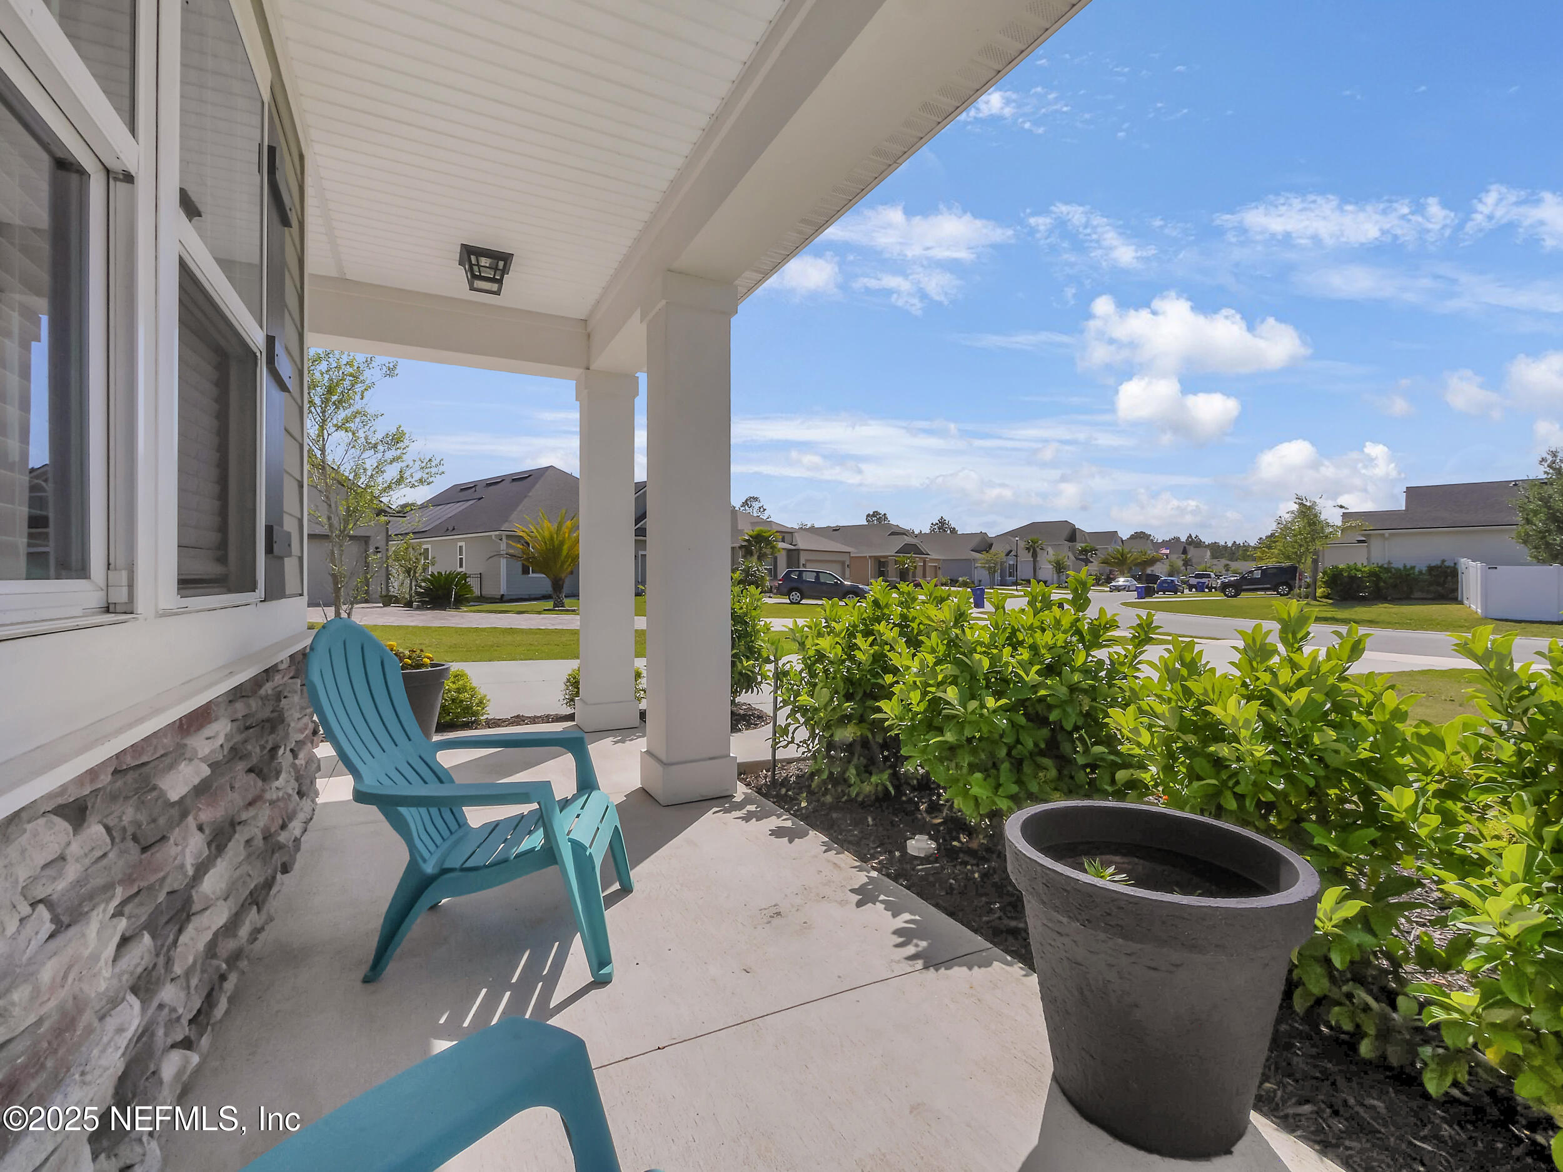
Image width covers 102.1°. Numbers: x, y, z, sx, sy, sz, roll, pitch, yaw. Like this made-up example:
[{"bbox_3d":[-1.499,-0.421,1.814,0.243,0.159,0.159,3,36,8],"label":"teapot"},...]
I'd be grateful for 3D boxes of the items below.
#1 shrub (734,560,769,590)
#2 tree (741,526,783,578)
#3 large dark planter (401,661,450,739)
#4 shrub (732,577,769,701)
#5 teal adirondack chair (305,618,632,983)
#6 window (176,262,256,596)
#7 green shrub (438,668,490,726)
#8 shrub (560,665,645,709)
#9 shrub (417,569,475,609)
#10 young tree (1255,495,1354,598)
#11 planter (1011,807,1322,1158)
[{"bbox_3d":[-1.780,-0.520,37.500,2.100,2.100,1.900,0,1,0],"label":"shrub"},{"bbox_3d":[-1.113,-1.391,36.000,2.500,3.900,2.500,0,1,0],"label":"tree"},{"bbox_3d":[-2.222,0.747,3.790,0.490,0.510,0.490,0,1,-30],"label":"large dark planter"},{"bbox_3d":[-0.390,0.440,5.400,0.650,1.080,0.630,0,1,0],"label":"shrub"},{"bbox_3d":[-0.884,0.563,1.888,0.850,0.950,0.690,0,1,-7],"label":"teal adirondack chair"},{"bbox_3d":[-1.477,-0.362,1.675,0.060,0.780,0.770,0,1,-30],"label":"window"},{"bbox_3d":[-2.490,0.845,4.870,0.460,0.430,0.450,0,1,-24],"label":"green shrub"},{"bbox_3d":[-1.486,0.852,5.250,0.700,0.420,0.620,0,1,-30],"label":"shrub"},{"bbox_3d":[-12.900,0.120,24.300,1.950,1.450,1.900,0,1,-28],"label":"shrub"},{"bbox_3d":[26.300,-1.930,32.000,4.100,5.100,4.000,0,1,39],"label":"young tree"},{"bbox_3d":[0.760,0.783,1.320,0.540,0.505,0.540,0,1,-30],"label":"planter"}]

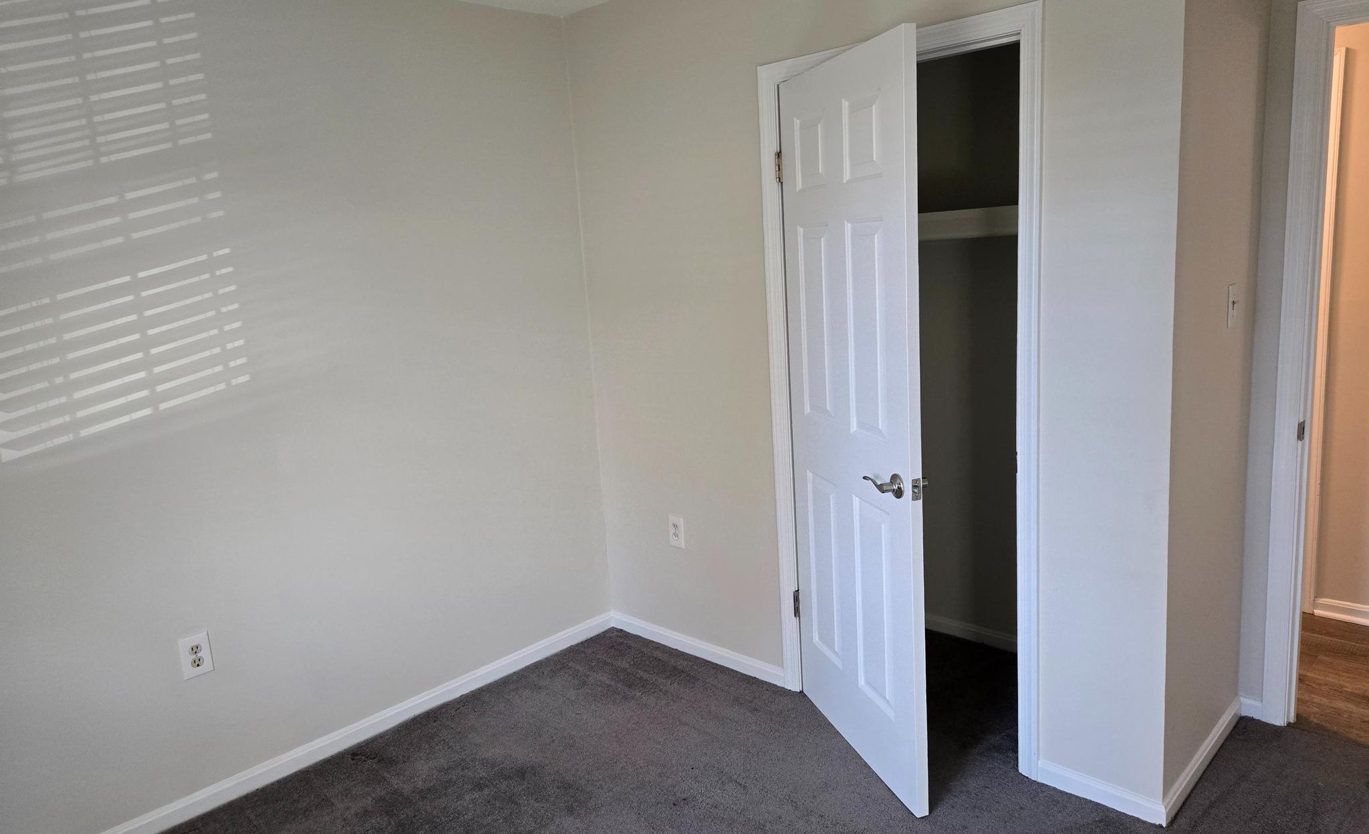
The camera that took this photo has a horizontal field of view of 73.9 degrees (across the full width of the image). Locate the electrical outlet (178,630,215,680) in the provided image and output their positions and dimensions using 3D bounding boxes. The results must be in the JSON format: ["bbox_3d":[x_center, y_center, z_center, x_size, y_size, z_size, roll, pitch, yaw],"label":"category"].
[{"bbox_3d":[-1.430,0.698,2.664,0.008,0.124,0.080,6,14,44],"label":"electrical outlet"}]

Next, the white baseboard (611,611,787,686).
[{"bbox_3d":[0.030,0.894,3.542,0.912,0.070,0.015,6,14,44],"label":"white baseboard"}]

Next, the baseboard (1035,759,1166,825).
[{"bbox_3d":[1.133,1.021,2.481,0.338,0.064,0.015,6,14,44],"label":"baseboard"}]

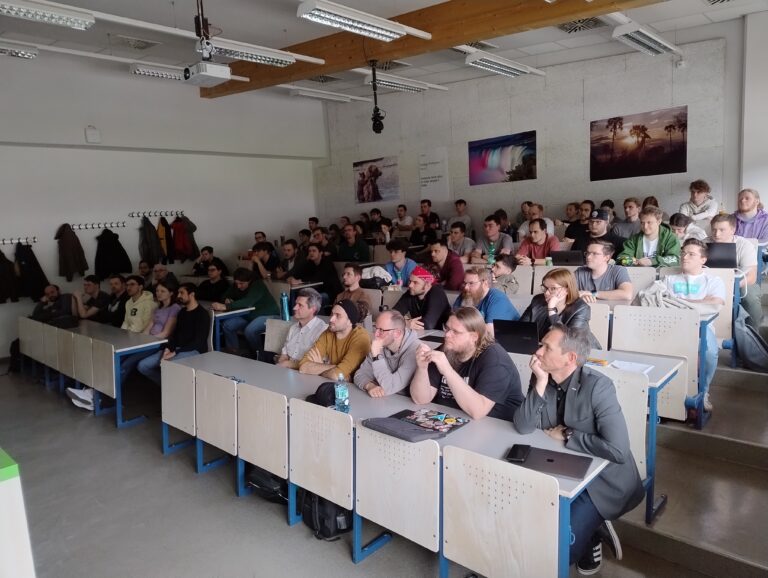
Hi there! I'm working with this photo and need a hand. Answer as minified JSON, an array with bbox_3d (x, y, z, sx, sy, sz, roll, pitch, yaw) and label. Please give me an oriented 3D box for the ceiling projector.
[{"bbox_3d":[-1.519,-1.821,4.553,0.322,0.089,0.272,4,9,43],"label":"ceiling projector"}]

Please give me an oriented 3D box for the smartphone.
[{"bbox_3d":[0.601,0.731,2.375,0.076,0.011,0.154,0,8,25],"label":"smartphone"}]

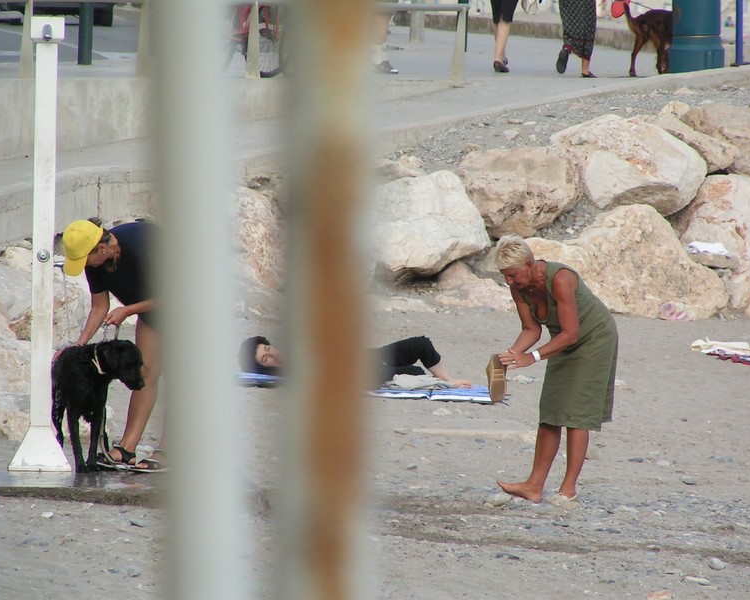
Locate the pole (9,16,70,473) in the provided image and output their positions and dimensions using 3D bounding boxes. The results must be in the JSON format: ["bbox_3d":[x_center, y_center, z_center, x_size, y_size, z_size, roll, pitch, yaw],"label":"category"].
[{"bbox_3d":[-1.776,-0.294,46.500,0.330,2.410,0.330,1,3,0],"label":"pole"}]

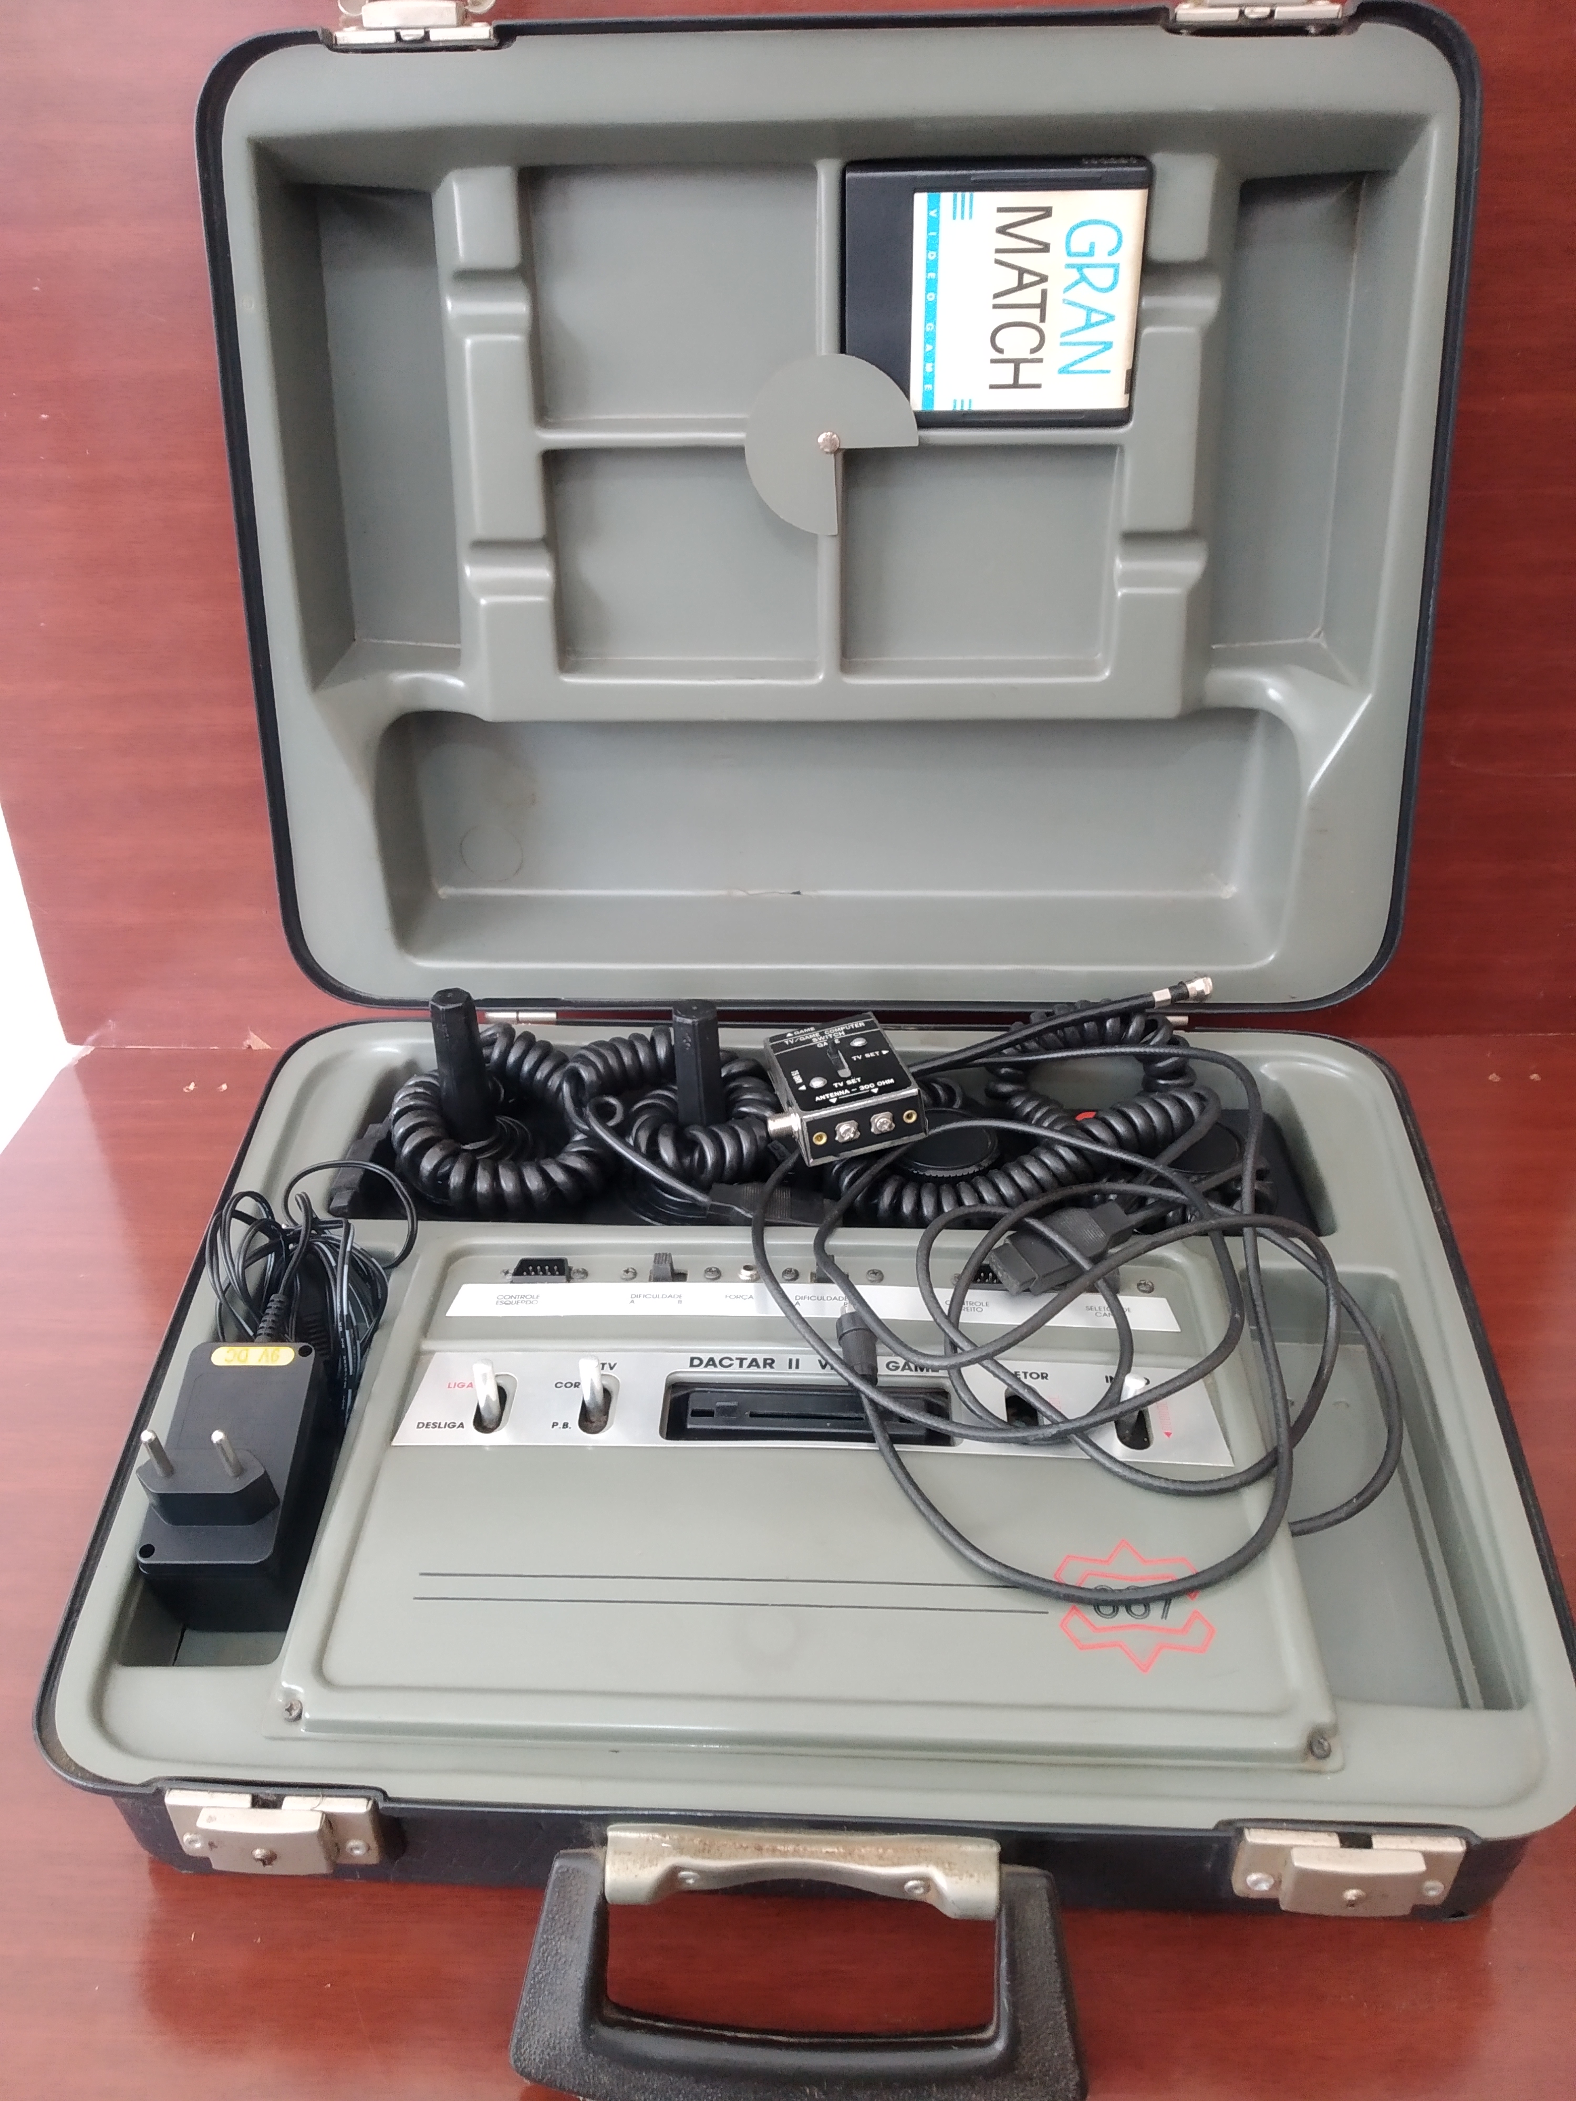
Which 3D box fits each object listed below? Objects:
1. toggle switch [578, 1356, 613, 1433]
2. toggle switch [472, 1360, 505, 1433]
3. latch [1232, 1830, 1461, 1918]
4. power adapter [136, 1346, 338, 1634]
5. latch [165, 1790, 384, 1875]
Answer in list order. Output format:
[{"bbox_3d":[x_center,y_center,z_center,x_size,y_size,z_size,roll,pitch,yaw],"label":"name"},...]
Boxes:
[{"bbox_3d":[-0.058,0.103,0.467,0.006,0.025,0.006,1,31,3],"label":"toggle switch"},{"bbox_3d":[-0.089,0.103,0.468,0.006,0.025,0.006,1,31,3],"label":"toggle switch"},{"bbox_3d":[0.133,0.196,0.376,0.050,0.022,0.011,1,34,3],"label":"latch"},{"bbox_3d":[-0.163,0.119,0.465,0.037,0.081,0.071,0,47,-2],"label":"power adapter"},{"bbox_3d":[-0.126,0.193,0.388,0.050,0.022,0.011,1,34,3],"label":"latch"}]

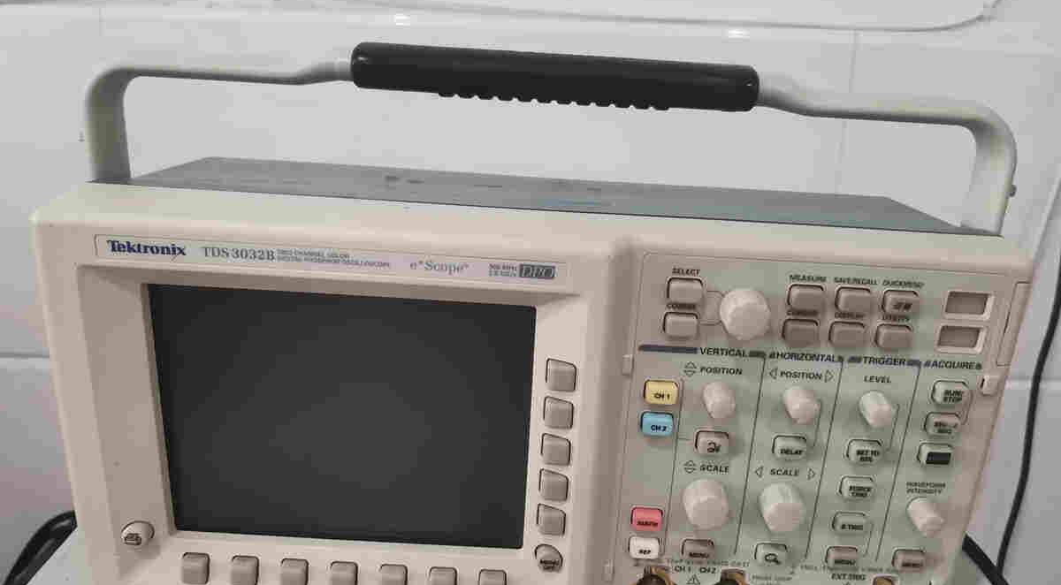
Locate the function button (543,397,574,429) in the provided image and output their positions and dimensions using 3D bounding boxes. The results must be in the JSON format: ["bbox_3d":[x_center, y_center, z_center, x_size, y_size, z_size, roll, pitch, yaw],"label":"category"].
[{"bbox_3d":[0.010,0.045,0.298,0.011,0.011,0.004,3,18,0],"label":"function button"}]

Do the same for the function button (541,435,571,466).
[{"bbox_3d":[0.009,0.059,0.298,0.011,0.012,0.004,8,19,13],"label":"function button"}]

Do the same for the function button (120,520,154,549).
[{"bbox_3d":[-0.155,0.096,0.315,0.011,0.011,0.004,-1,18,-13],"label":"function button"}]

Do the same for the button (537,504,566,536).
[{"bbox_3d":[0.008,0.089,0.313,0.011,0.011,0.004,3,18,0],"label":"button"}]

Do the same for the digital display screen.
[{"bbox_3d":[-0.072,0.051,0.311,0.143,0.106,0.007,3,18,0],"label":"digital display screen"}]

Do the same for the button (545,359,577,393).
[{"bbox_3d":[0.011,0.030,0.294,0.011,0.011,0.004,3,18,0],"label":"button"}]

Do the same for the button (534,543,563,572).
[{"bbox_3d":[0.007,0.105,0.313,0.011,0.011,0.004,8,19,13],"label":"button"}]

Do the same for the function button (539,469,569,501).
[{"bbox_3d":[0.009,0.073,0.303,0.011,0.012,0.004,8,19,13],"label":"function button"}]

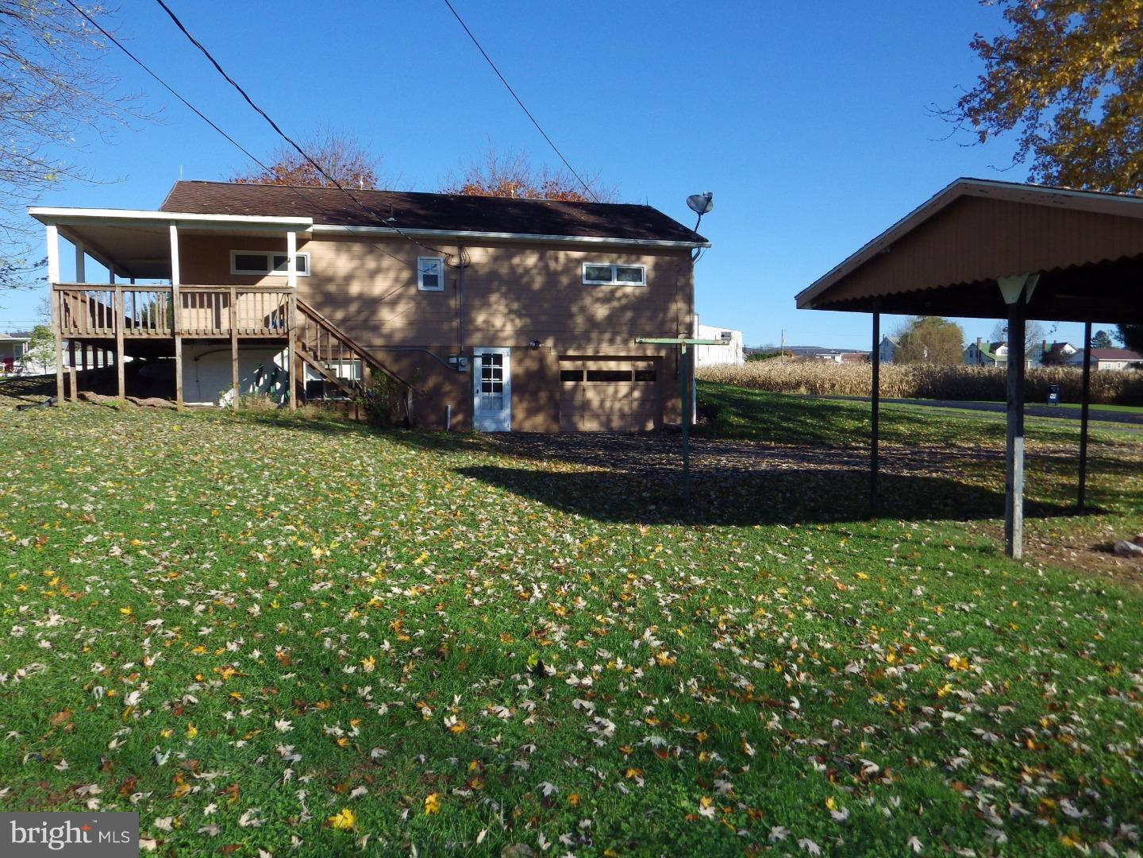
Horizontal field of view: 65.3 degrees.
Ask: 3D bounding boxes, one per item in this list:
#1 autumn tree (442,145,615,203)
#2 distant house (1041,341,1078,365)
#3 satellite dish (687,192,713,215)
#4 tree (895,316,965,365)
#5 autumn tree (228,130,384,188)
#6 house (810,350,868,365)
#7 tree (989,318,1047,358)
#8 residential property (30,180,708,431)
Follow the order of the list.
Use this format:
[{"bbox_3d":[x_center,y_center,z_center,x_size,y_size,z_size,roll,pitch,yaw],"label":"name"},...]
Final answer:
[{"bbox_3d":[-1.734,-6.955,36.793,8.500,9.411,8.500,-1,3,-17],"label":"autumn tree"},{"bbox_3d":[95.440,-13.497,175.000,9.000,7.537,9.000,-1,3,-12],"label":"distant house"},{"bbox_3d":[3.396,-5.943,23.548,0.740,0.600,0.480,-2,4,-30],"label":"satellite dish"},{"bbox_3d":[60.171,-13.597,150.000,11.500,10.817,11.000,-1,3,0],"label":"tree"},{"bbox_3d":[-9.993,-6.738,34.280,8.500,9.402,8.500,-1,3,-17],"label":"autumn tree"},{"bbox_3d":[62.785,-15.880,210.000,14.000,5.469,9.000,0,3,6],"label":"house"},{"bbox_3d":[95.247,-17.889,190.000,12.000,14.273,12.000,-1,3,0],"label":"tree"},{"bbox_3d":[-4.702,-3.230,23.999,15.038,6.390,9.216,-1,3,-17],"label":"residential property"}]

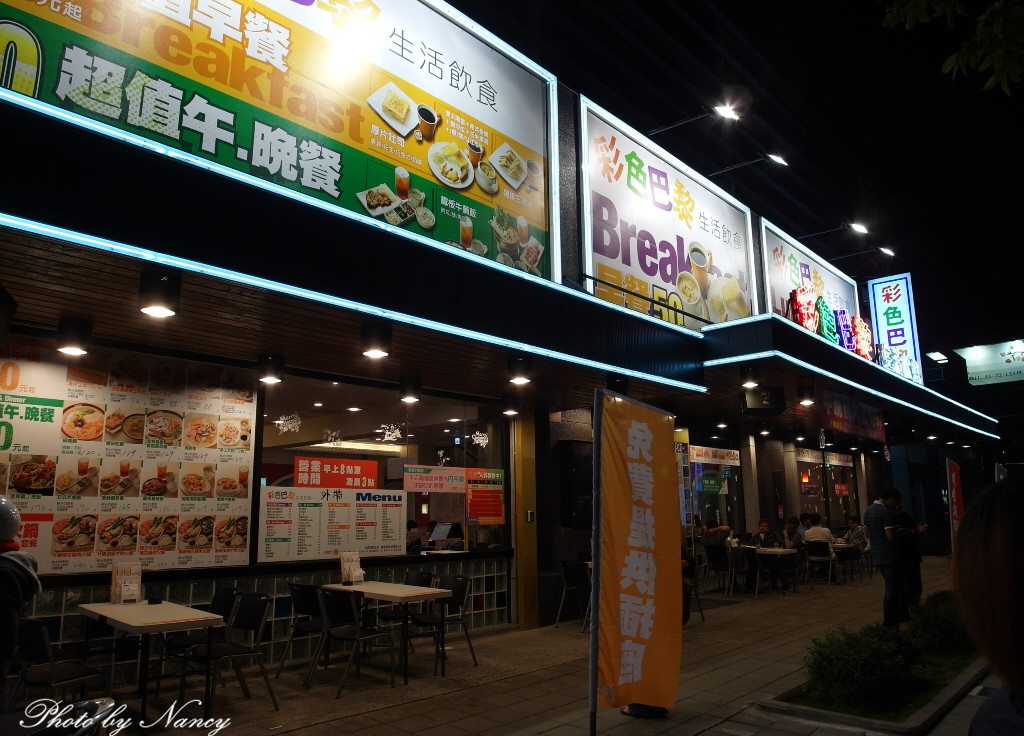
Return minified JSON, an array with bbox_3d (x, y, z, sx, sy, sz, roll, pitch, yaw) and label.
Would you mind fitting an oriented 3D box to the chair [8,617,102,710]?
[{"bbox_3d":[-2.879,1.959,4.463,0.530,0.800,0.550,-9,-15,36],"label":"chair"}]

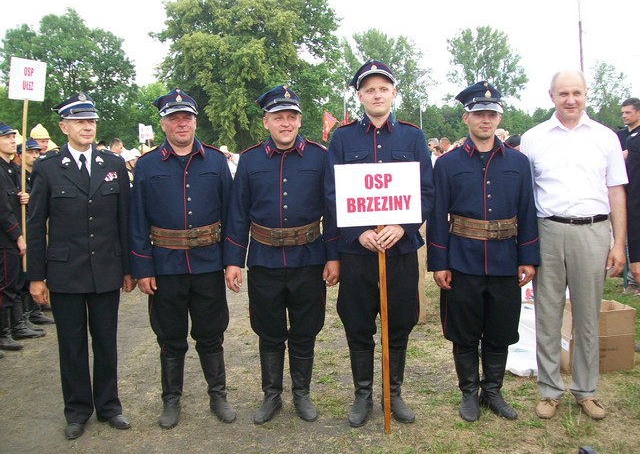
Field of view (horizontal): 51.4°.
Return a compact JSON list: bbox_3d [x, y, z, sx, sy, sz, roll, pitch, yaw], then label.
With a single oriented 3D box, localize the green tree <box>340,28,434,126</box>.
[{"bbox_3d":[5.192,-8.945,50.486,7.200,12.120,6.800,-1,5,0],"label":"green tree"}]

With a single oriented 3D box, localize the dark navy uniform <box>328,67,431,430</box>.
[{"bbox_3d":[0.311,0.093,3.460,0.570,1.885,0.420,-1,7,4],"label":"dark navy uniform"}]

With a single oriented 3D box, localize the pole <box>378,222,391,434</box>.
[{"bbox_3d":[0.328,0.516,3.333,0.033,1.080,0.028,-2,6,3],"label":"pole"}]

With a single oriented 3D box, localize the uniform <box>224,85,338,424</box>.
[{"bbox_3d":[-0.202,0.137,3.500,0.590,1.770,0.360,-1,5,-1],"label":"uniform"}]

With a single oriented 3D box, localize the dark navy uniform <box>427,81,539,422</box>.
[{"bbox_3d":[0.850,0.120,3.480,0.575,1.770,0.360,-1,5,7],"label":"dark navy uniform"}]

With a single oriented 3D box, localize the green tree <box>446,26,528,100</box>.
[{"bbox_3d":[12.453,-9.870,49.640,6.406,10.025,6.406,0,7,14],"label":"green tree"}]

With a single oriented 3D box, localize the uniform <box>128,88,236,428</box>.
[{"bbox_3d":[-0.719,0.152,3.480,0.555,1.770,0.360,-2,5,-14],"label":"uniform"}]

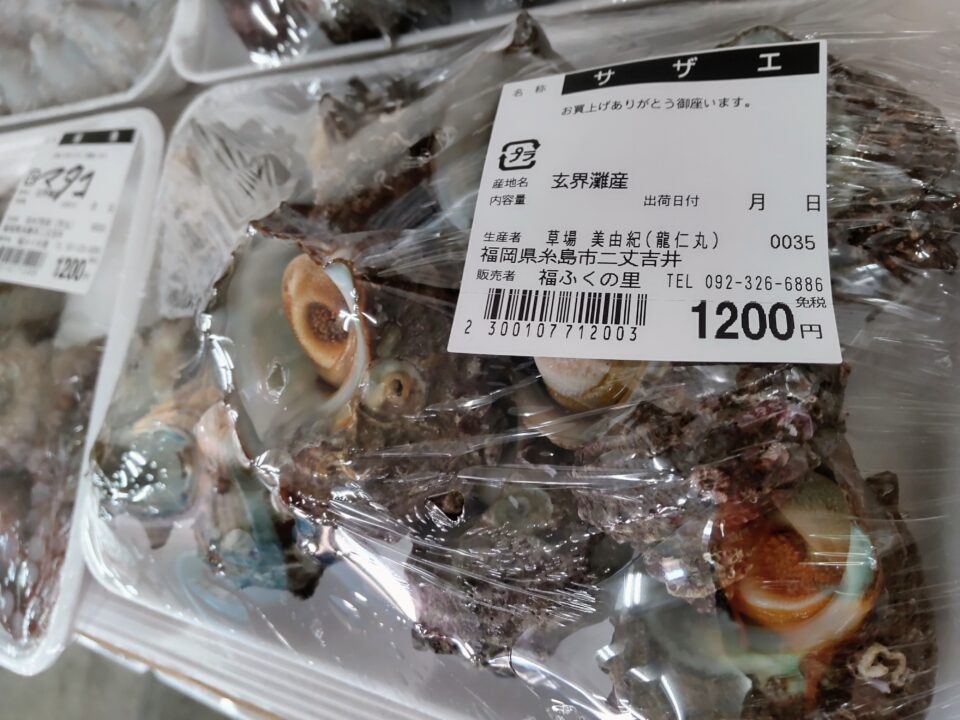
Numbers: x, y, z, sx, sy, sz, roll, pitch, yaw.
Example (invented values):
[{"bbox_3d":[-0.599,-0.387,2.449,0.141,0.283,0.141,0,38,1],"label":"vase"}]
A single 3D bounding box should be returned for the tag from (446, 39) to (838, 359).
[{"bbox_3d":[0.025,-0.026,0.106,0.055,0.003,0.056,1,66,21],"label":"tag"}]

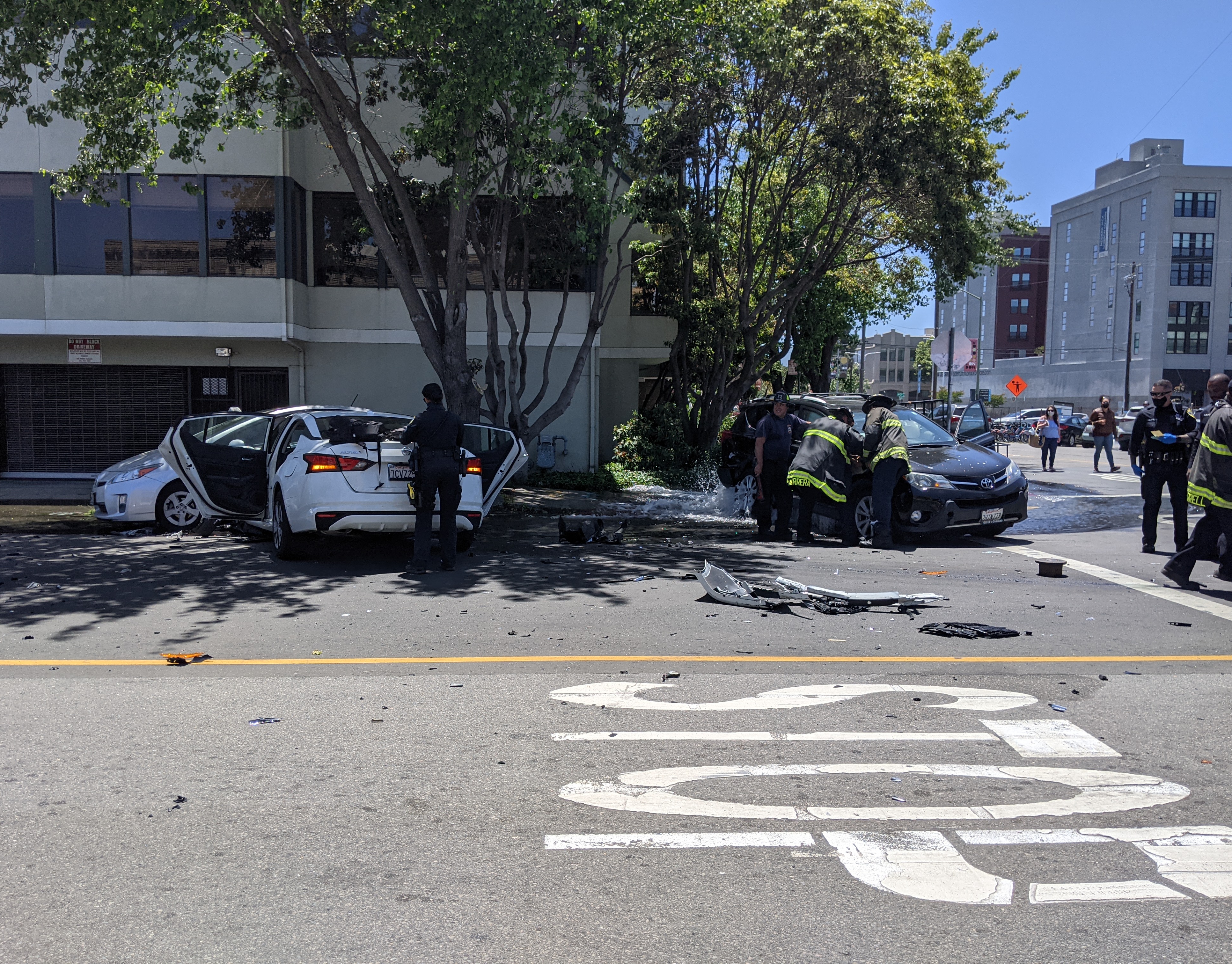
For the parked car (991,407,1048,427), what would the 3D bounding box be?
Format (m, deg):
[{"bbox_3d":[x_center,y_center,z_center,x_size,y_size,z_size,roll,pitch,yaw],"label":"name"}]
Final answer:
[{"bbox_3d":[23.274,-3.132,55.925,4.700,1.600,1.820,0,5,-10],"label":"parked car"}]

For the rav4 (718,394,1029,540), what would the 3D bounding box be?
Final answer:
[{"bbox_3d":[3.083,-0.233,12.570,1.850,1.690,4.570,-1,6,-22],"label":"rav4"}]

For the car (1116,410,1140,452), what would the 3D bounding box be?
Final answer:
[{"bbox_3d":[21.136,-2.121,40.156,1.870,1.670,4.550,3,5,32],"label":"car"}]

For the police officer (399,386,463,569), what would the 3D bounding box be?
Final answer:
[{"bbox_3d":[-1.705,-0.035,9.325,0.580,1.740,0.420,-1,5,-18],"label":"police officer"}]

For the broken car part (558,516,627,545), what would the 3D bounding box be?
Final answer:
[{"bbox_3d":[-0.259,0.541,11.476,0.760,0.290,0.450,0,4,0],"label":"broken car part"}]

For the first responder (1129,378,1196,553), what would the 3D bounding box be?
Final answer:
[{"bbox_3d":[5.764,-0.167,10.569,0.600,1.820,0.420,2,5,24],"label":"first responder"}]

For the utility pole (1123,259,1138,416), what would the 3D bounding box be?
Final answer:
[{"bbox_3d":[32.524,-8.334,63.546,0.500,11.200,0.500,0,4,0],"label":"utility pole"}]

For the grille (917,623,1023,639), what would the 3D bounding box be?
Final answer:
[{"bbox_3d":[2.351,0.993,6.697,0.670,0.060,0.280,1,4,2],"label":"grille"}]

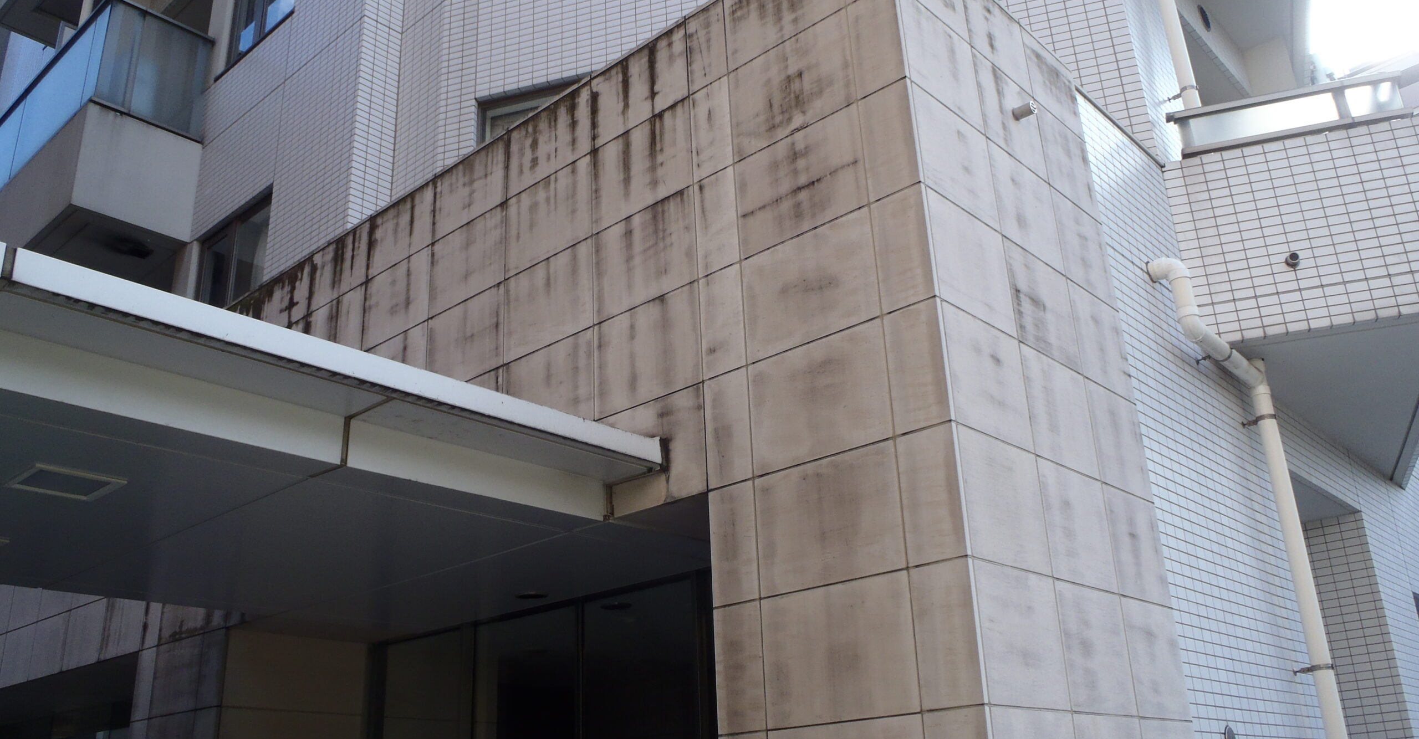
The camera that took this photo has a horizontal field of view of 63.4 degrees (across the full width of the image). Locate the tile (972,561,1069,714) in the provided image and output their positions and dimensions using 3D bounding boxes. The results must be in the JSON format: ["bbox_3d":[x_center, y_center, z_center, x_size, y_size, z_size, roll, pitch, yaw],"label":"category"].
[{"bbox_3d":[0.944,0.811,3.464,0.020,0.408,0.499,-20,-28,38],"label":"tile"}]

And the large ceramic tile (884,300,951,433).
[{"bbox_3d":[0.638,-0.004,3.530,0.194,0.398,0.030,-20,-27,38],"label":"large ceramic tile"}]

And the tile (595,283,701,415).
[{"bbox_3d":[-0.233,-0.066,4.380,0.563,0.398,0.030,-20,-27,38],"label":"tile"}]

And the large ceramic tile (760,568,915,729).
[{"bbox_3d":[0.398,0.876,3.552,0.570,0.410,0.025,-20,-27,38],"label":"large ceramic tile"}]

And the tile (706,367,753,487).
[{"bbox_3d":[0.069,0.210,4.107,0.201,0.408,0.020,-20,-27,38],"label":"tile"}]

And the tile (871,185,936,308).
[{"bbox_3d":[0.619,-0.382,3.667,0.198,0.399,0.022,-20,-27,38],"label":"tile"}]

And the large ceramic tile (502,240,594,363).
[{"bbox_3d":[-0.697,-0.292,5.003,0.586,0.415,0.025,-20,-27,38],"label":"large ceramic tile"}]

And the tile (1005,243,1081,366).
[{"bbox_3d":[1.198,-0.221,4.146,0.022,0.399,0.489,-20,-27,38],"label":"tile"}]

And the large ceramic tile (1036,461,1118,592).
[{"bbox_3d":[1.266,0.548,3.962,0.025,0.408,0.505,-20,-27,38],"label":"large ceramic tile"}]

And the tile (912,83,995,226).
[{"bbox_3d":[0.847,-0.719,3.945,0.022,0.399,0.499,-20,-27,38],"label":"tile"}]

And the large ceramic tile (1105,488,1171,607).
[{"bbox_3d":[1.593,0.667,4.299,0.030,0.409,0.474,-20,-27,38],"label":"large ceramic tile"}]

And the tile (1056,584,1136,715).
[{"bbox_3d":[1.270,0.926,3.792,0.030,0.408,0.499,-20,-27,38],"label":"tile"}]

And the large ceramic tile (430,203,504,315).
[{"bbox_3d":[-1.157,-0.521,5.521,0.582,0.408,0.020,-20,-27,38],"label":"large ceramic tile"}]

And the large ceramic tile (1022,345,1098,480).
[{"bbox_3d":[1.210,0.158,4.013,0.030,0.398,0.488,-20,-27,38],"label":"large ceramic tile"}]

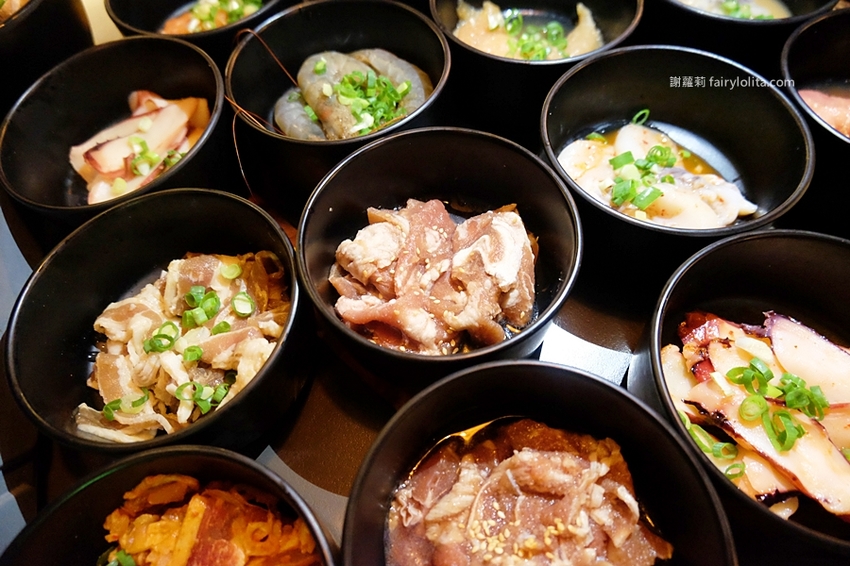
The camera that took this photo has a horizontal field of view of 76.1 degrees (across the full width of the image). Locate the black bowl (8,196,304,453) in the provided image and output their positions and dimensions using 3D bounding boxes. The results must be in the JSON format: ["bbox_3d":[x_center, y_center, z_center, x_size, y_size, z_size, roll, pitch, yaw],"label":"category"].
[{"bbox_3d":[-0.120,0.022,0.270,0.130,0.059,0.130,-1,61,3],"label":"black bowl"}]

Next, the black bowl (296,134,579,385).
[{"bbox_3d":[0.009,-0.010,0.277,0.130,0.059,0.130,0,61,3],"label":"black bowl"}]

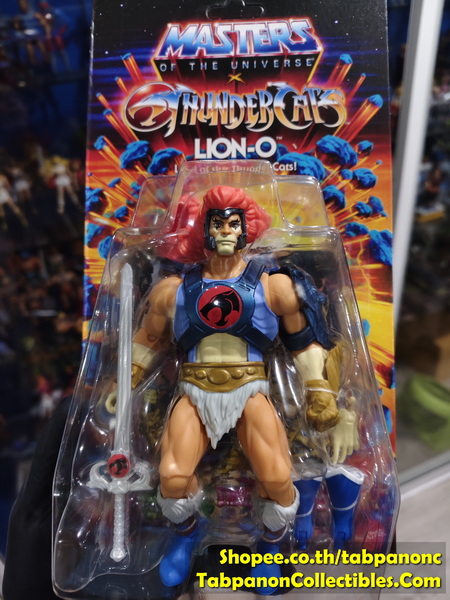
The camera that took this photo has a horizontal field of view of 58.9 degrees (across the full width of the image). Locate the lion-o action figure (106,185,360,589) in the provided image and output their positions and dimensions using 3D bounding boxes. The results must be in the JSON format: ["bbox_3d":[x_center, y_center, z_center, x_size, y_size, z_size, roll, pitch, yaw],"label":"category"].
[{"bbox_3d":[0.003,0.028,0.160,0.101,0.149,0.046,-1,-5,7],"label":"lion-o action figure"}]

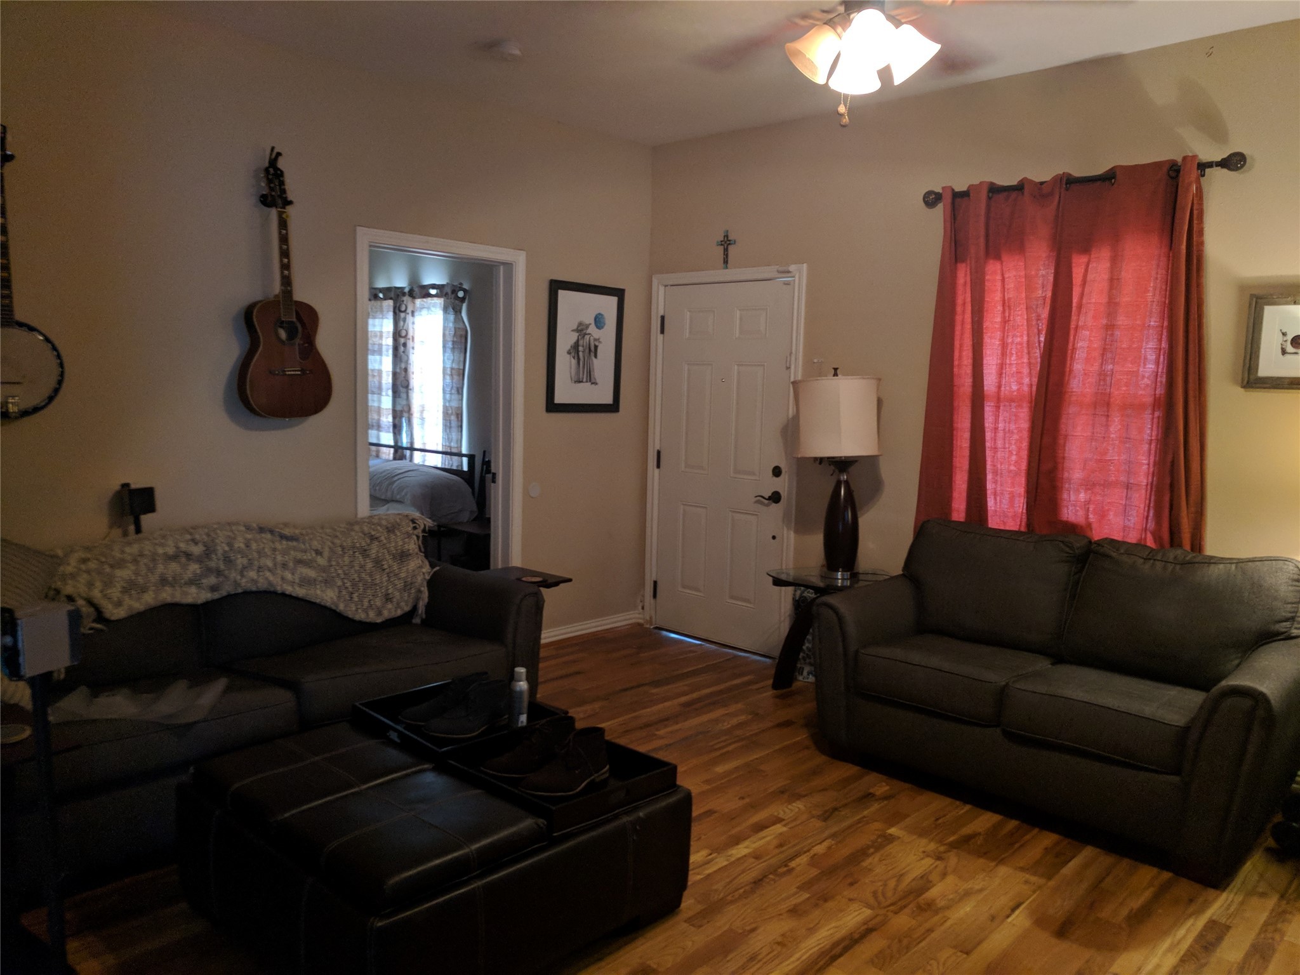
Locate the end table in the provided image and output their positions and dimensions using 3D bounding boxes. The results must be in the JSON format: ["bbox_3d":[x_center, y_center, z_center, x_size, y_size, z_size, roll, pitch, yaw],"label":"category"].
[{"bbox_3d":[0.817,0.694,4.512,0.580,0.578,0.580,2,6,0],"label":"end table"}]

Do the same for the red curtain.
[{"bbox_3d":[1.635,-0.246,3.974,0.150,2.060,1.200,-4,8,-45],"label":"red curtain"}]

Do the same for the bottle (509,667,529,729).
[{"bbox_3d":[-0.411,0.669,3.087,0.058,0.203,0.058,2,6,0],"label":"bottle"}]

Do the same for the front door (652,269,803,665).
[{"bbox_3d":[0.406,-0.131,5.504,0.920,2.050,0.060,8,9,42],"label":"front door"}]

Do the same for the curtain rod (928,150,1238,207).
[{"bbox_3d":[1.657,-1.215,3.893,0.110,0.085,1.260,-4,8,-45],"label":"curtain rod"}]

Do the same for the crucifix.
[{"bbox_3d":[0.416,-1.308,5.361,0.135,0.215,0.022,8,9,42],"label":"crucifix"}]

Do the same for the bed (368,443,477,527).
[{"bbox_3d":[-2.520,0.217,6.649,1.580,0.920,2.120,8,9,42],"label":"bed"}]

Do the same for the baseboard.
[{"bbox_3d":[-0.366,0.805,5.568,0.900,0.080,0.020,-4,8,-45],"label":"baseboard"}]

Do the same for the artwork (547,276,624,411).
[{"bbox_3d":[-0.348,-0.764,5.394,0.030,0.701,0.561,8,9,42],"label":"artwork"}]

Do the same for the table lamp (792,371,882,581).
[{"bbox_3d":[0.857,-0.053,4.420,0.410,0.940,0.410,2,6,0],"label":"table lamp"}]

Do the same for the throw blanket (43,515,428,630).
[{"bbox_3d":[-1.491,0.348,3.733,0.400,0.410,1.410,8,9,42],"label":"throw blanket"}]

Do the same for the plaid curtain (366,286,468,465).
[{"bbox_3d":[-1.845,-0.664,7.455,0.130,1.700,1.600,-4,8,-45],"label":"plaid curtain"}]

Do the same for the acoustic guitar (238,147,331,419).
[{"bbox_3d":[-1.520,-0.812,3.996,0.125,1.050,0.385,8,11,42],"label":"acoustic guitar"}]

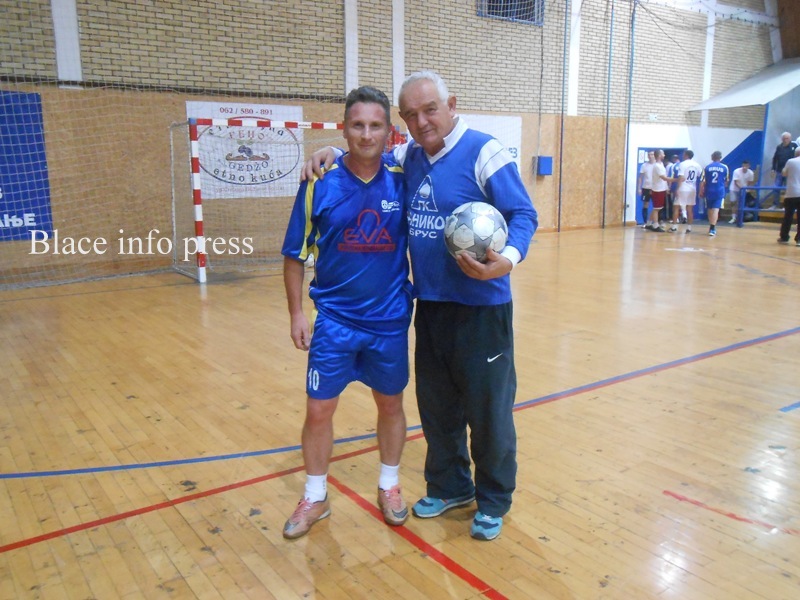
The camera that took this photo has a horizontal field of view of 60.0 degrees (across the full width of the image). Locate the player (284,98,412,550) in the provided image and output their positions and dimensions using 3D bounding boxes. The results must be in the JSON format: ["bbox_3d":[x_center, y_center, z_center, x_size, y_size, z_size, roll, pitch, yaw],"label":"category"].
[{"bbox_3d":[-0.217,0.056,2.653,0.540,1.700,0.400,-2,10,-8],"label":"player"}]

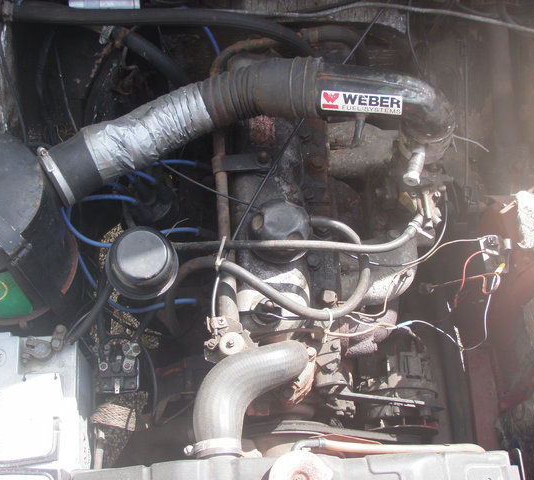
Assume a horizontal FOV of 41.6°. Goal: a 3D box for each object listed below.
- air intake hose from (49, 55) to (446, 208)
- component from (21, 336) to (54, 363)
[{"bbox_3d":[-0.014,-0.139,0.822,0.492,0.115,0.124,-9,68,-7],"label":"air intake hose"},{"bbox_3d":[-0.304,0.146,0.930,0.042,0.022,0.034,-2,67,-4],"label":"component"}]

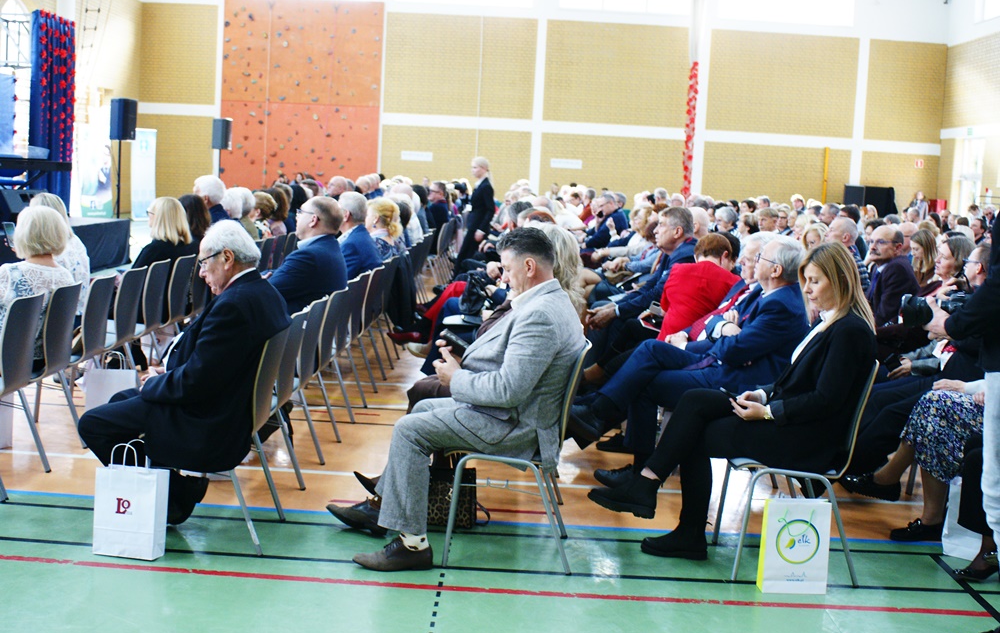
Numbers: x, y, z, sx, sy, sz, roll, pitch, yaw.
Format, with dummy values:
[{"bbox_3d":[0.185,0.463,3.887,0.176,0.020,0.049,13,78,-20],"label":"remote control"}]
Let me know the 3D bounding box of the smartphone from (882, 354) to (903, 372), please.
[{"bbox_3d":[1.901,0.231,5.622,0.075,0.150,0.012,-51,4,-39],"label":"smartphone"}]

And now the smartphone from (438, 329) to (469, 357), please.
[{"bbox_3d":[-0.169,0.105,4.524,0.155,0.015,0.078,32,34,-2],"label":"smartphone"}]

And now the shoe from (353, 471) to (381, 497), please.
[{"bbox_3d":[-0.539,0.761,5.179,0.280,0.115,0.095,35,6,-3],"label":"shoe"}]

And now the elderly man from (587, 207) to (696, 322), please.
[{"bbox_3d":[0.745,0.064,6.538,0.860,1.350,0.540,3,7,1],"label":"elderly man"}]

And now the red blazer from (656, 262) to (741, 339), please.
[{"bbox_3d":[1.072,-0.047,6.162,0.480,0.560,0.380,1,7,-13],"label":"red blazer"}]

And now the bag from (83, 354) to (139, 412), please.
[{"bbox_3d":[-2.086,0.409,6.255,0.255,0.430,0.110,2,7,-5],"label":"bag"}]

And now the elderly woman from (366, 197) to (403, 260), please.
[{"bbox_3d":[-1.152,-0.241,8.534,0.800,1.270,0.480,3,7,1],"label":"elderly woman"}]

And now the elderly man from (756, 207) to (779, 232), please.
[{"bbox_3d":[2.212,-0.314,10.688,0.830,1.350,0.520,1,7,-17],"label":"elderly man"}]

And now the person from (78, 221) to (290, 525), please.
[{"bbox_3d":[-1.236,0.248,4.583,0.810,1.250,0.580,3,6,1],"label":"person"}]

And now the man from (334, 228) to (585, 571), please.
[{"bbox_3d":[-0.166,0.284,4.585,1.000,1.290,0.600,3,6,1],"label":"man"}]

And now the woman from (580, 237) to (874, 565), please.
[{"bbox_3d":[0.871,0.331,4.589,1.050,1.310,0.490,3,7,1],"label":"woman"}]

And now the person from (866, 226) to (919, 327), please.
[{"bbox_3d":[2.175,0.069,7.272,0.820,1.310,0.540,1,7,-13],"label":"person"}]

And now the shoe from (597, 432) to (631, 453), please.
[{"bbox_3d":[0.688,0.694,6.465,0.290,0.110,0.105,4,7,9],"label":"shoe"}]

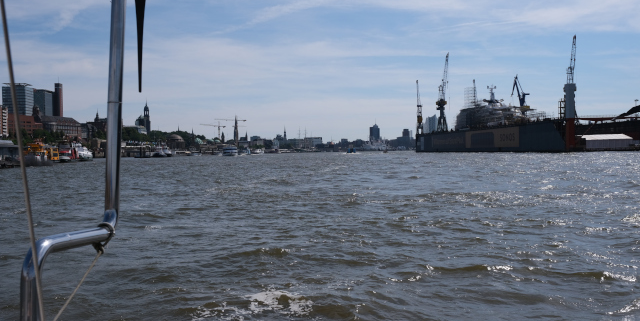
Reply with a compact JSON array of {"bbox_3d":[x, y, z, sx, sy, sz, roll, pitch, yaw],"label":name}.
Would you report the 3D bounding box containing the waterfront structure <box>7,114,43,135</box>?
[{"bbox_3d":[-324.040,-35.630,664.000,20.000,27.500,42.000,0,1,25],"label":"waterfront structure"}]

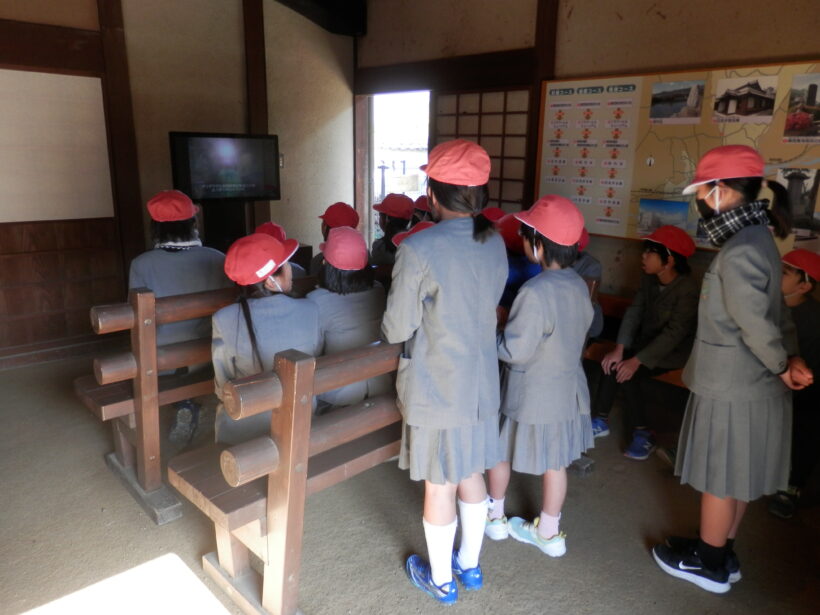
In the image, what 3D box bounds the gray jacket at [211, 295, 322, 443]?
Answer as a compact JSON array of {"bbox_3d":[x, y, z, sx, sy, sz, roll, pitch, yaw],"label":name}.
[{"bbox_3d":[-0.460,0.200,1.936,0.400,0.530,0.320,-7,17,-29],"label":"gray jacket"}]

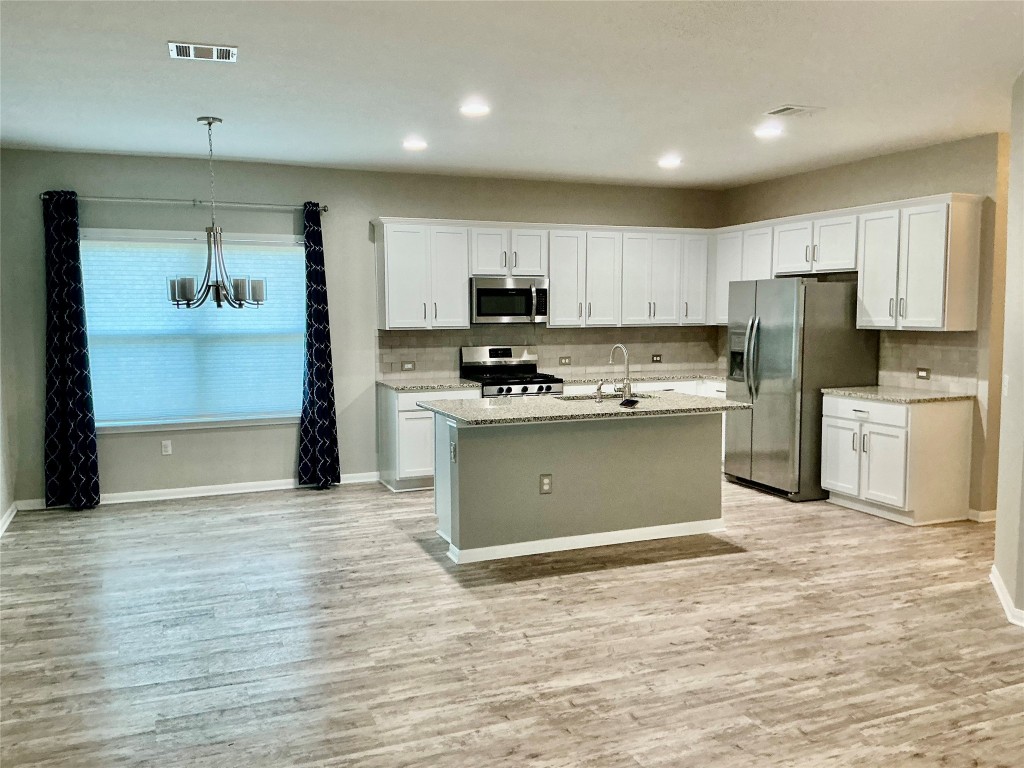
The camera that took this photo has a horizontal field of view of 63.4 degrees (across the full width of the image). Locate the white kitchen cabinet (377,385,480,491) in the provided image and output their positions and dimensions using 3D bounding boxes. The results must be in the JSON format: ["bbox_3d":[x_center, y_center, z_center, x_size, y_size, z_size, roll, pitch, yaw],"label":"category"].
[{"bbox_3d":[-0.733,0.447,7.409,0.772,0.907,0.645,-2,5,-22],"label":"white kitchen cabinet"}]

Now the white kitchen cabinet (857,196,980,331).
[{"bbox_3d":[3.014,-0.871,6.185,0.335,0.932,0.798,-2,5,-22],"label":"white kitchen cabinet"}]

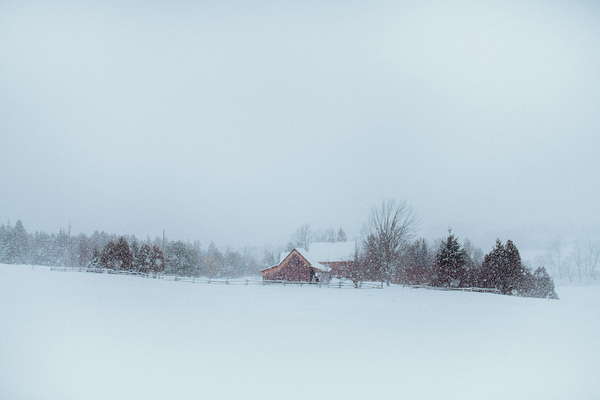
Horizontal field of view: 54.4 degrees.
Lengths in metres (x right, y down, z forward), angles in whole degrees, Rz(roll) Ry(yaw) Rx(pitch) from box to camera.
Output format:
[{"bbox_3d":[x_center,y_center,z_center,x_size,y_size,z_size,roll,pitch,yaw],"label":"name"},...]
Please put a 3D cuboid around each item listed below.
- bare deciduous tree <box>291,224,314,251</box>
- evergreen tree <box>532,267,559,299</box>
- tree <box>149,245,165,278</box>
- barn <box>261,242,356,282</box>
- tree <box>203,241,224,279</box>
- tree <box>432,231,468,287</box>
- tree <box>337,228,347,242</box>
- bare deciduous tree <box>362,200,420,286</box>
[{"bbox_3d":[0.728,12.340,141.506,6.570,12.810,6.240,0,-6,0],"label":"bare deciduous tree"},{"bbox_3d":[37.939,12.742,90.141,4.060,4.900,3.850,0,-6,0],"label":"evergreen tree"},{"bbox_3d":[-24.711,10.581,100.447,2.770,5.820,2.630,0,-6,0],"label":"tree"},{"bbox_3d":[1.600,10.351,99.969,15.500,7.200,14.000,-1,-6,8],"label":"barn"},{"bbox_3d":[-18.515,13.196,126.316,4.350,7.970,4.140,0,-6,0],"label":"tree"},{"bbox_3d":[22.335,8.733,86.566,5.370,8.420,5.100,0,-6,0],"label":"tree"},{"bbox_3d":[9.922,12.644,139.460,3.840,11.670,3.650,0,-6,0],"label":"tree"},{"bbox_3d":[14.562,6.705,92.831,9.250,13.980,8.790,0,-6,0],"label":"bare deciduous tree"}]

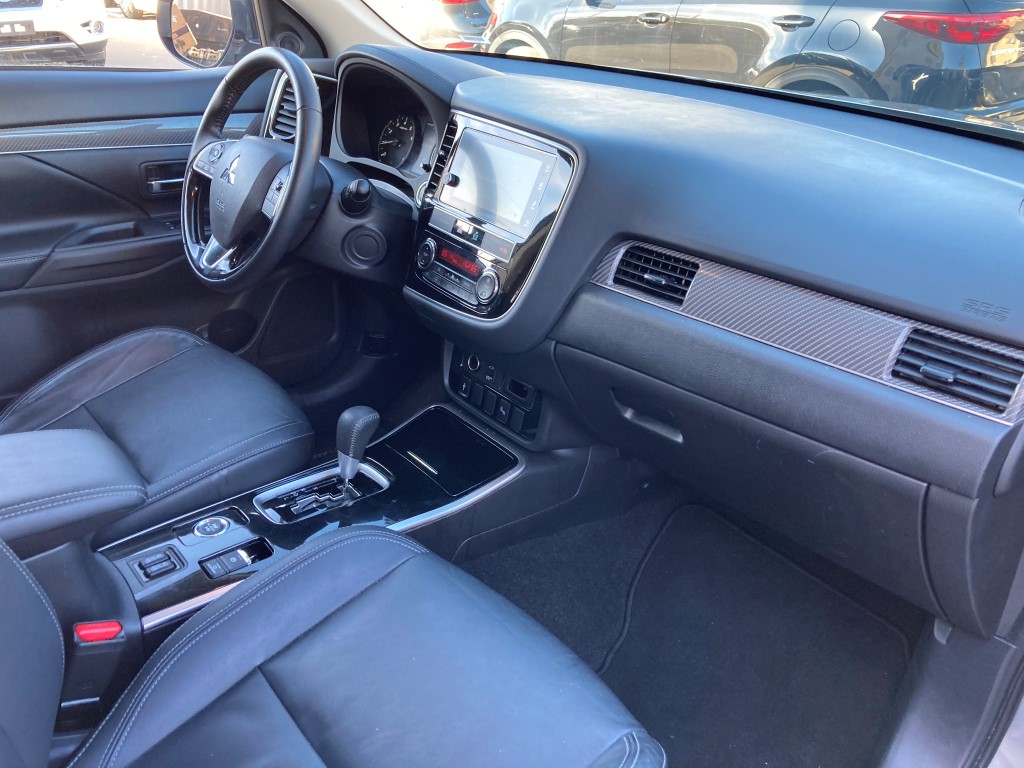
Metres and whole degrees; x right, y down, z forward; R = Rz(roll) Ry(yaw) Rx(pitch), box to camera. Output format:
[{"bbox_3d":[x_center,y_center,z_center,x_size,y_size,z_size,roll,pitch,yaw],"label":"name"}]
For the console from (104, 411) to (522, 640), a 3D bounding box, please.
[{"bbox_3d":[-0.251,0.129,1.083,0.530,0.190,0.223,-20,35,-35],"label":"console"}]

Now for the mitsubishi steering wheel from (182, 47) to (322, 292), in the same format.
[{"bbox_3d":[-0.391,-0.318,1.247,0.105,0.372,0.375,12,14,-46],"label":"mitsubishi steering wheel"}]

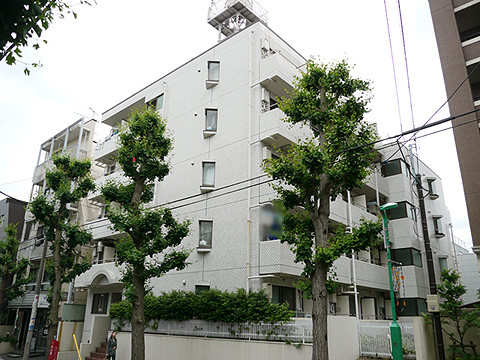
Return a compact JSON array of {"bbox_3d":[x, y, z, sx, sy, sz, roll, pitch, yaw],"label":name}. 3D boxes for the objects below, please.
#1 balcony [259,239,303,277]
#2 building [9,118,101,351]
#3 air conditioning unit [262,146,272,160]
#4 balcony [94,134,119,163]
[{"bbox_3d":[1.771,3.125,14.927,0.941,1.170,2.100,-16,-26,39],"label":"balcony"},{"bbox_3d":[-10.368,4.289,28.342,6.400,14.600,8.000,-16,-26,39],"label":"building"},{"bbox_3d":[1.147,-1.041,16.139,0.210,0.580,0.340,-16,-26,39],"label":"air conditioning unit"},{"bbox_3d":[-8.132,-2.031,25.461,3.200,1.110,0.950,-16,-26,39],"label":"balcony"}]

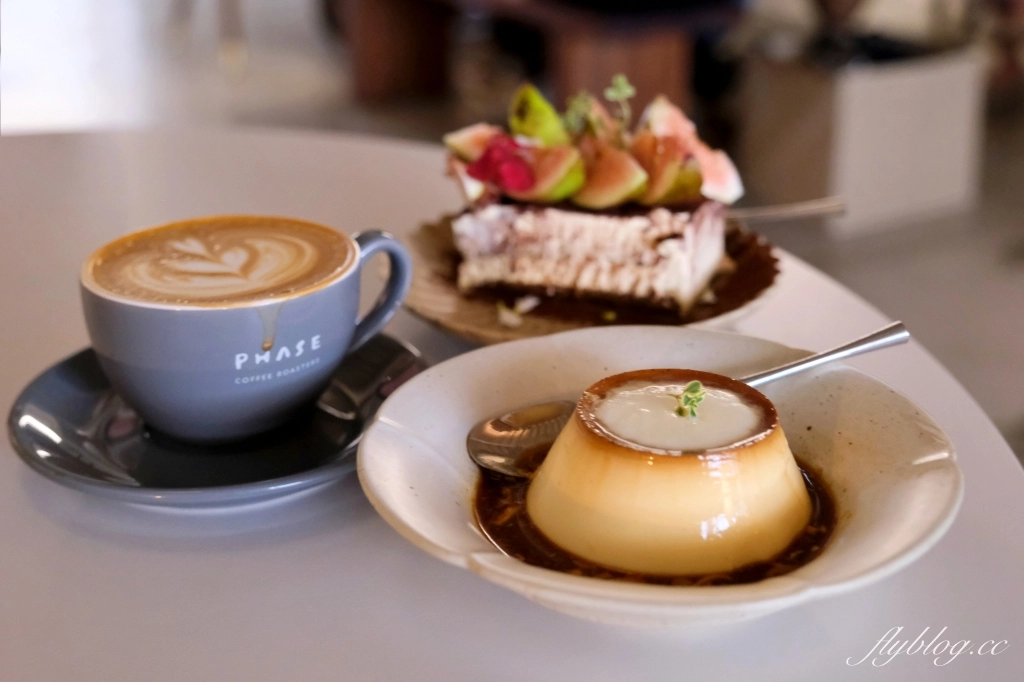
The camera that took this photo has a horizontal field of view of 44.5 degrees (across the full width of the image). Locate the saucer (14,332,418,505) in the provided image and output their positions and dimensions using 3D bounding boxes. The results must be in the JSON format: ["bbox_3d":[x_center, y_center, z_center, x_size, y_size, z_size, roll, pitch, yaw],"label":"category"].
[{"bbox_3d":[-0.105,0.025,0.463,0.150,0.017,0.150,0,23,0],"label":"saucer"}]

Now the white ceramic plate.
[{"bbox_3d":[0.046,0.043,0.404,0.186,0.031,0.186,-1,23,0],"label":"white ceramic plate"}]

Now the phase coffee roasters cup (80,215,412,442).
[{"bbox_3d":[-0.091,-0.003,0.456,0.118,0.059,0.096,-9,25,-18],"label":"phase coffee roasters cup"}]

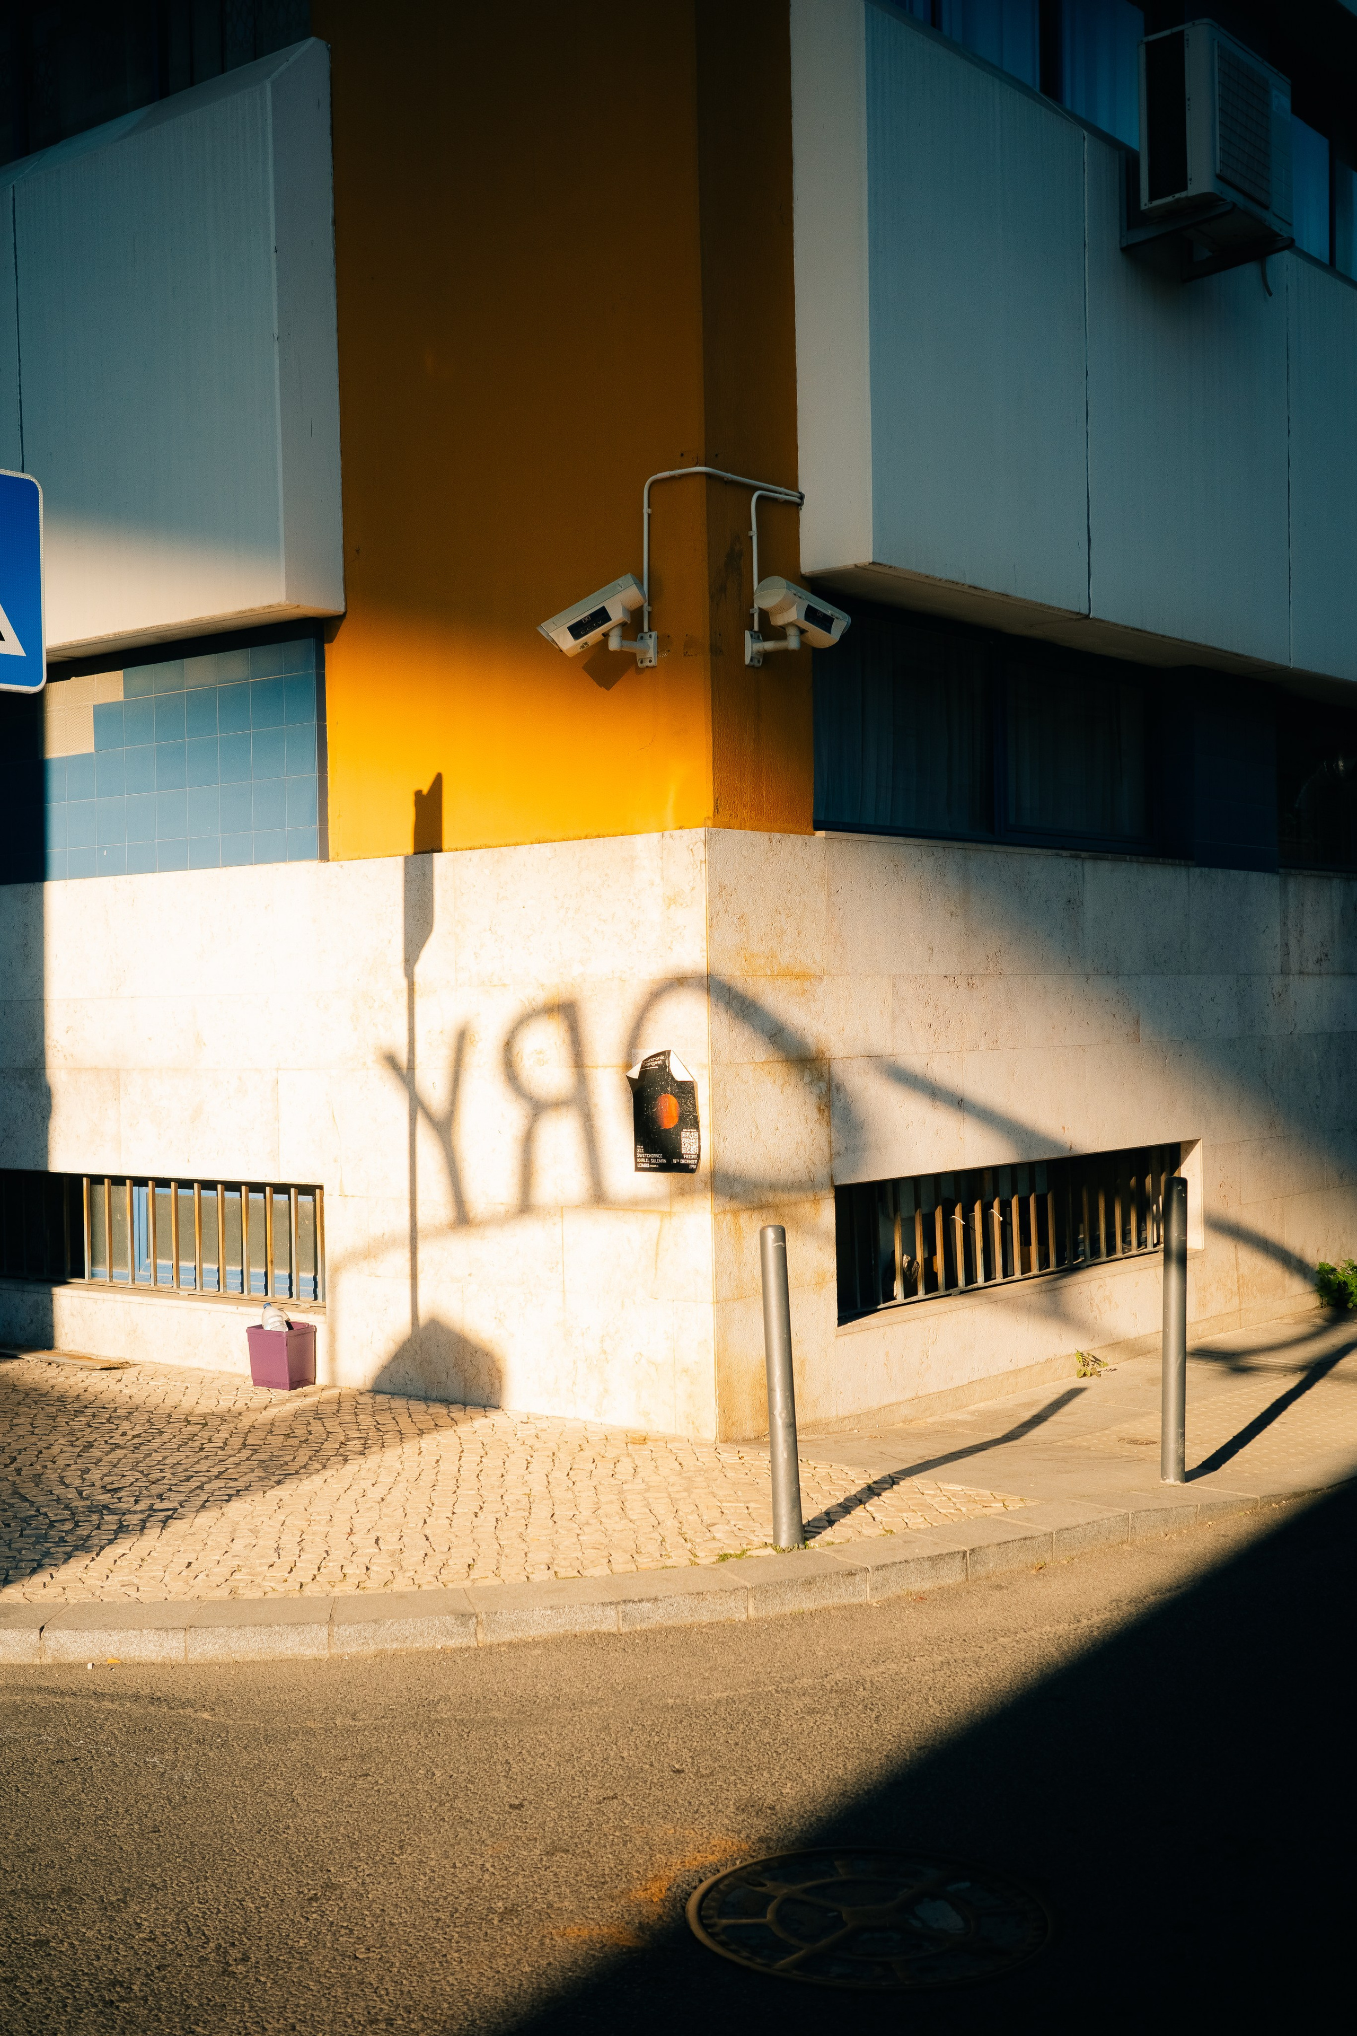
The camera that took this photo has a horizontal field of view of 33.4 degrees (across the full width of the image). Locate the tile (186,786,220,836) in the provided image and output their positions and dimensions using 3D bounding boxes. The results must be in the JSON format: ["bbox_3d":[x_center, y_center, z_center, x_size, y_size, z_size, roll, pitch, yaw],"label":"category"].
[{"bbox_3d":[-1.923,-0.832,9.179,0.197,0.198,0.010,-1,0,39],"label":"tile"}]

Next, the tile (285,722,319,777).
[{"bbox_3d":[-1.469,-1.039,8.812,0.182,0.198,0.010,-1,0,39],"label":"tile"}]

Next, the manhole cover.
[{"bbox_3d":[0.337,1.588,3.979,0.637,0.040,0.637,-1,0,0],"label":"manhole cover"}]

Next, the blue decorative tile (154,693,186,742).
[{"bbox_3d":[-2.087,-1.231,9.301,0.199,0.198,0.010,-1,0,39],"label":"blue decorative tile"}]

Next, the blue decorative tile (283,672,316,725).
[{"bbox_3d":[-1.506,-1.267,8.992,0.187,0.200,0.010,-1,1,38],"label":"blue decorative tile"}]

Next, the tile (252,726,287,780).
[{"bbox_3d":[-1.615,-1.037,8.929,0.194,0.198,0.010,-1,0,39],"label":"tile"}]

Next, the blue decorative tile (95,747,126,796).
[{"bbox_3d":[-2.448,-1.059,9.746,0.200,0.200,0.010,-1,1,38],"label":"blue decorative tile"}]

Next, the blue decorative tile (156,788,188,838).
[{"bbox_3d":[-2.128,-0.858,9.496,0.200,0.200,0.010,-1,1,38],"label":"blue decorative tile"}]

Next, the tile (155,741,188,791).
[{"bbox_3d":[-2.083,-1.030,9.302,0.199,0.198,0.010,-1,0,39],"label":"tile"}]

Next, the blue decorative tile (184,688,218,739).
[{"bbox_3d":[-1.973,-1.261,9.364,0.200,0.200,0.010,-1,1,38],"label":"blue decorative tile"}]

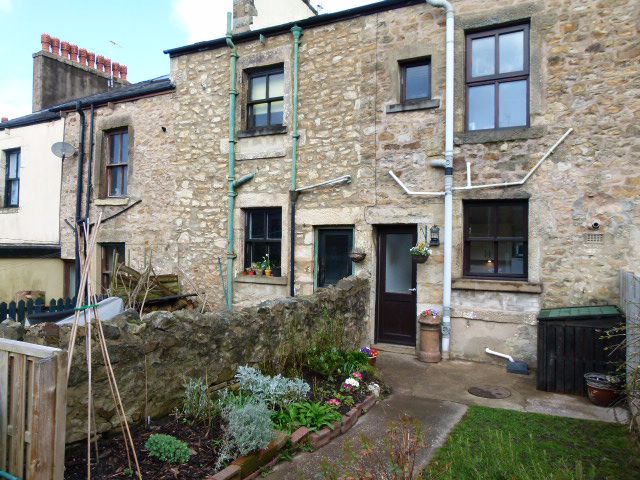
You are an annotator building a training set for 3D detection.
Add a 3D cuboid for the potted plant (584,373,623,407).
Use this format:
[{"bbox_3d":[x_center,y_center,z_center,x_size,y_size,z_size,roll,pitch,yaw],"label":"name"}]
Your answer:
[{"bbox_3d":[3.333,1.785,5.441,0.380,0.290,0.380,1,0,25],"label":"potted plant"}]

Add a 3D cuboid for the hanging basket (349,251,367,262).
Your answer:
[{"bbox_3d":[0.677,0.304,8.126,0.290,0.190,0.230,1,0,25],"label":"hanging basket"}]

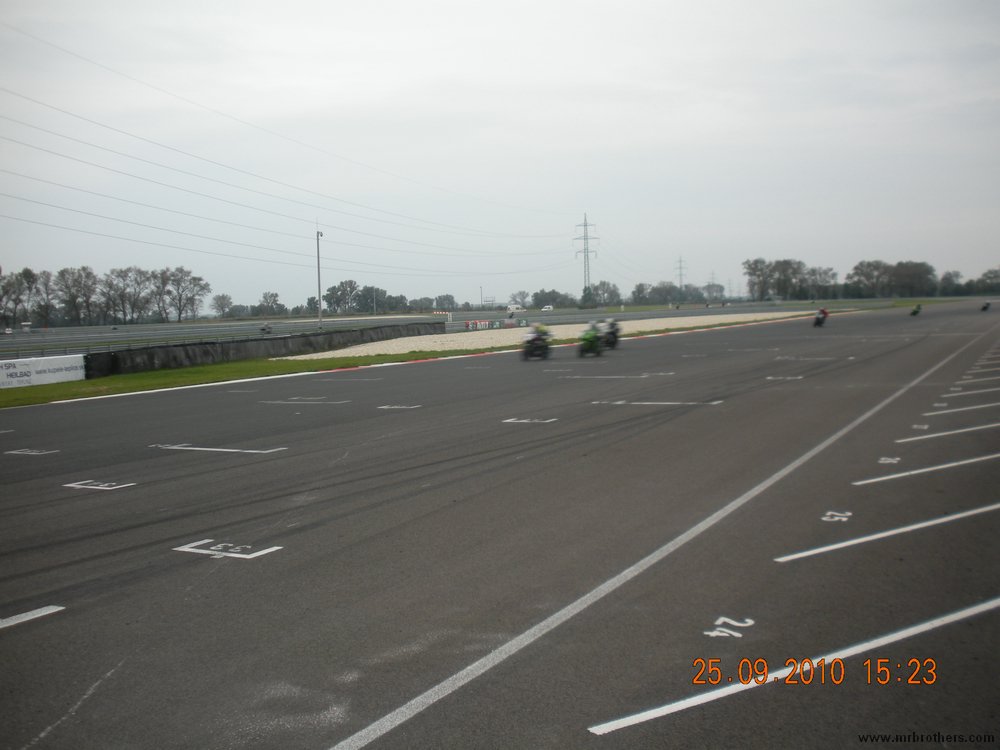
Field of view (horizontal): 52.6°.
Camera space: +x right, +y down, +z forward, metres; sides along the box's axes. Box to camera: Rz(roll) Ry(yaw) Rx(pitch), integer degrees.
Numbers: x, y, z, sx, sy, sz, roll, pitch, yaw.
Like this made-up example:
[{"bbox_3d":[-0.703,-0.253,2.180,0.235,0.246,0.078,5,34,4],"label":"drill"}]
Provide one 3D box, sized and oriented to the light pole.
[{"bbox_3d":[-20.651,-10.892,116.000,0.650,11.180,0.280,-1,4,6],"label":"light pole"}]

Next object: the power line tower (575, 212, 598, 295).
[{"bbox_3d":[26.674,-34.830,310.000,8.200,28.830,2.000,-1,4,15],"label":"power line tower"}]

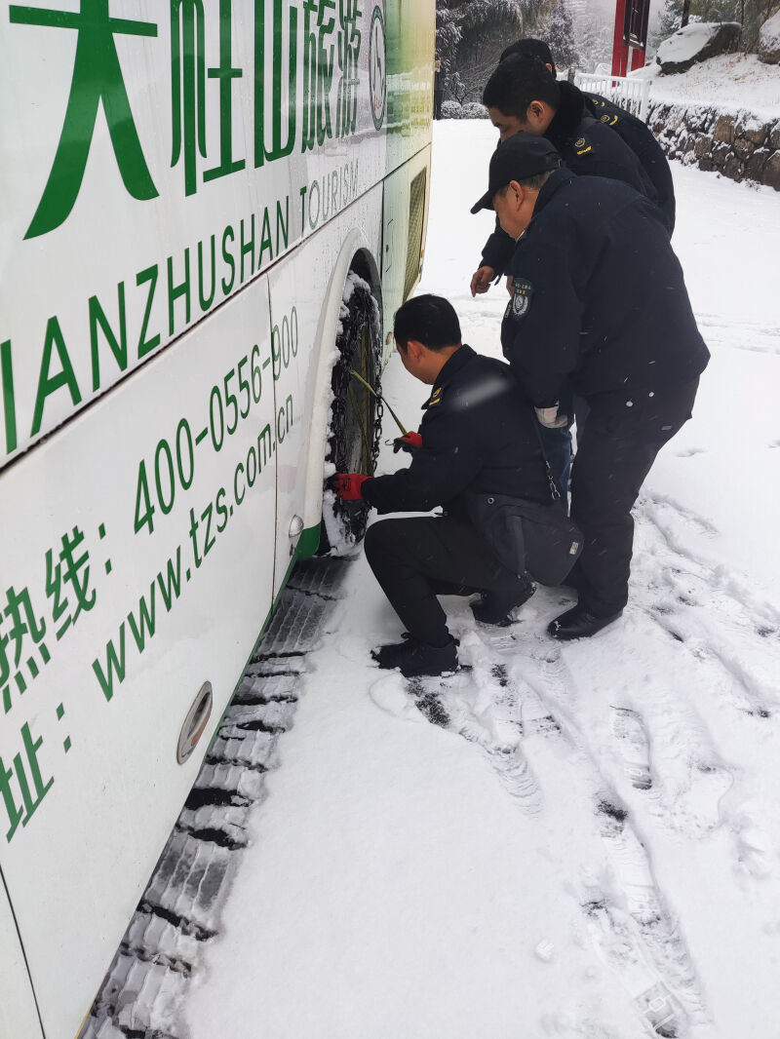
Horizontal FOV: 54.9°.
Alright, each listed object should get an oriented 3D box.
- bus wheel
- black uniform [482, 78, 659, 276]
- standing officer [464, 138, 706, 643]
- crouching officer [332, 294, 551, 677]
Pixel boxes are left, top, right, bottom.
[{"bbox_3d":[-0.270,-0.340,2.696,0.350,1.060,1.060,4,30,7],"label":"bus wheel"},{"bbox_3d":[0.550,-0.874,2.299,0.600,0.850,0.550,3,30,6],"label":"black uniform"},{"bbox_3d":[0.565,-0.315,2.238,0.720,1.470,0.550,1,30,3],"label":"standing officer"},{"bbox_3d":[0.165,-0.115,2.271,0.760,1.100,0.560,9,31,15],"label":"crouching officer"}]

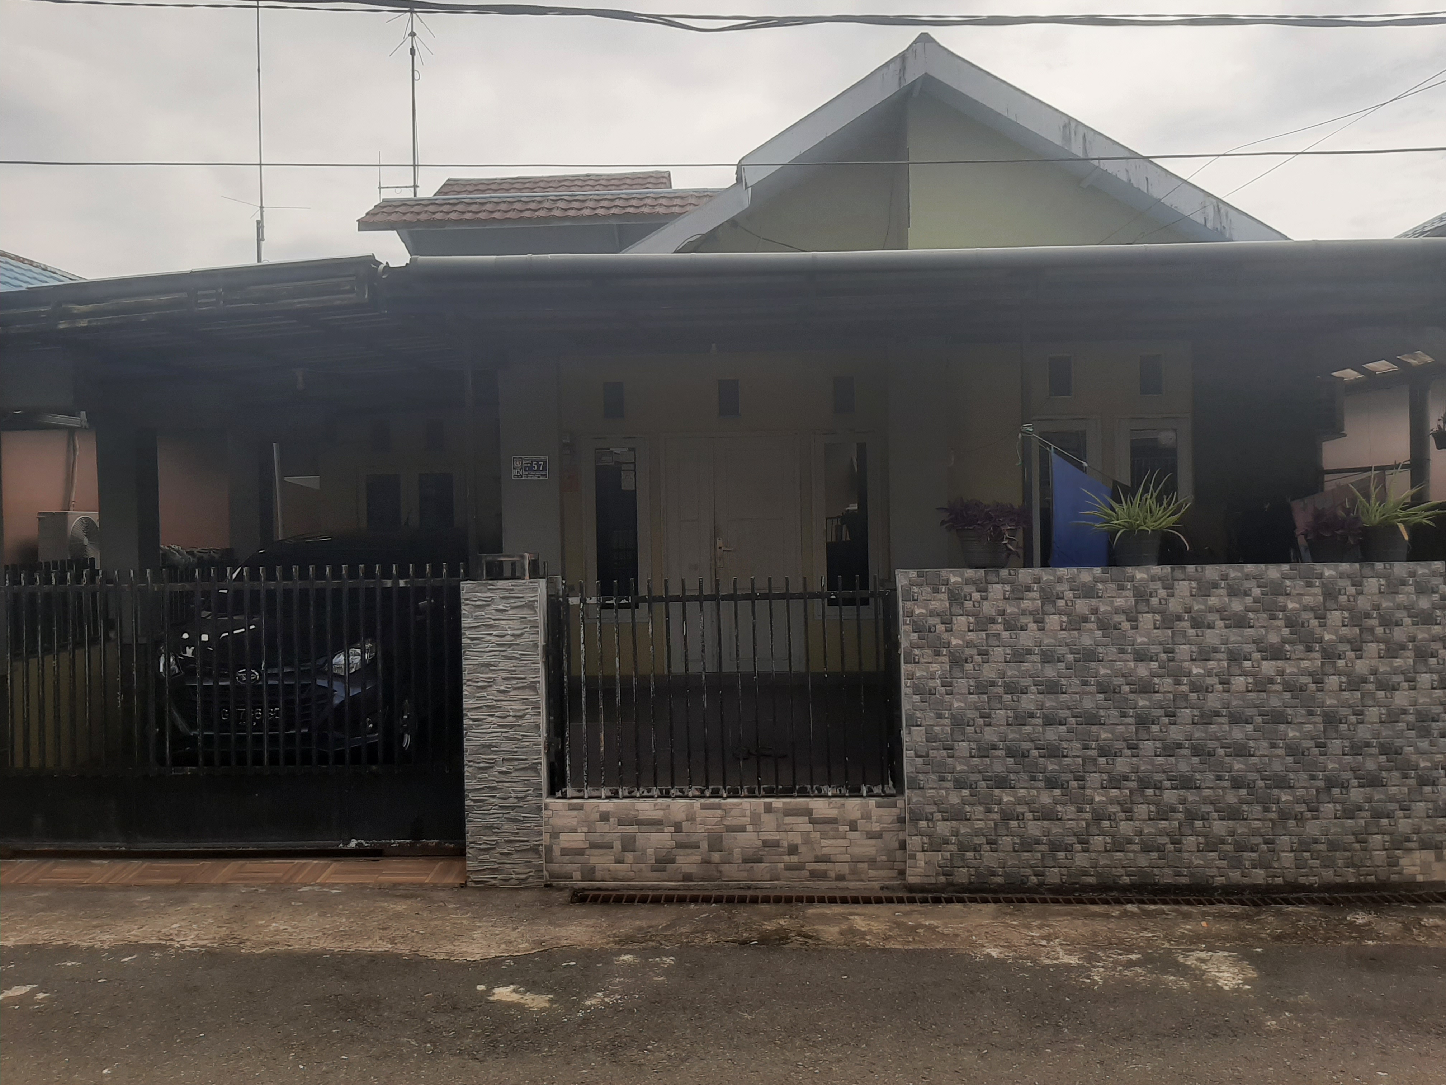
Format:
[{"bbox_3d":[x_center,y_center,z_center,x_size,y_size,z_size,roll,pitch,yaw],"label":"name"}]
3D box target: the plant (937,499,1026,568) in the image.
[{"bbox_3d":[1.278,-0.044,5.330,0.420,0.335,0.380,-1,1,2],"label":"plant"}]

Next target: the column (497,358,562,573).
[{"bbox_3d":[-1.589,-0.166,9.170,0.490,2.720,0.380,-1,1,2],"label":"column"}]

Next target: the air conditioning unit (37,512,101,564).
[{"bbox_3d":[-5.835,-0.015,9.850,0.280,0.530,0.720,-1,1,2],"label":"air conditioning unit"}]

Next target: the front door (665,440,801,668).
[{"bbox_3d":[0.086,0.096,9.700,1.230,2.110,0.100,-1,1,2],"label":"front door"}]

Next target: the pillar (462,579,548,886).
[{"bbox_3d":[-1.064,0.933,5.530,0.400,1.510,0.380,-1,1,2],"label":"pillar"}]

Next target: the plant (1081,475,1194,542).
[{"bbox_3d":[2.018,-0.163,5.300,0.520,0.360,0.460,-1,1,2],"label":"plant"}]

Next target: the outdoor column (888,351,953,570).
[{"bbox_3d":[1.617,-0.233,9.050,0.500,2.750,0.400,-1,1,2],"label":"outdoor column"}]

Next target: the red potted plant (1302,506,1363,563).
[{"bbox_3d":[2.957,-0.041,5.270,0.310,0.275,0.300,-1,1,2],"label":"red potted plant"}]

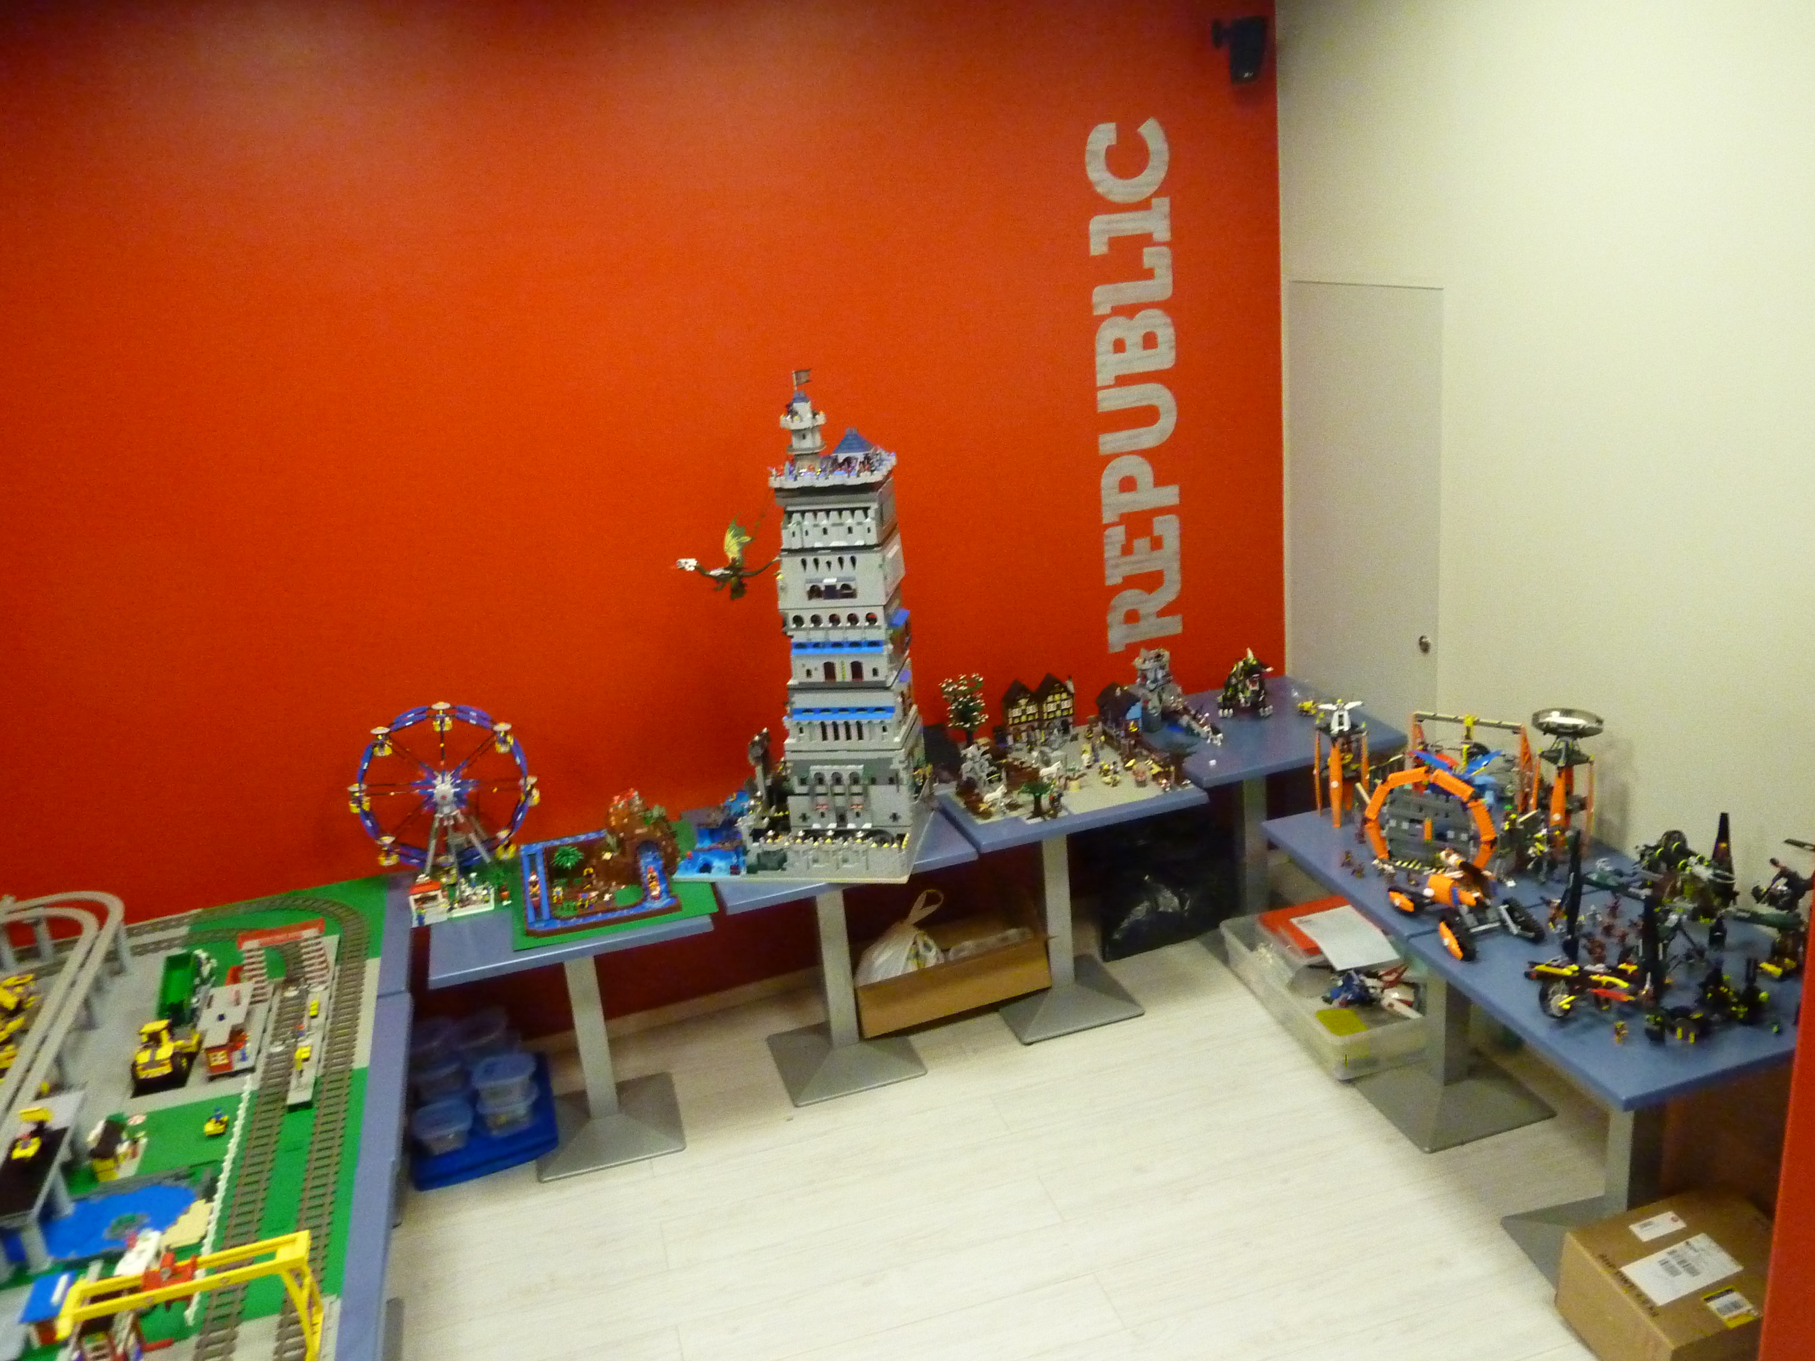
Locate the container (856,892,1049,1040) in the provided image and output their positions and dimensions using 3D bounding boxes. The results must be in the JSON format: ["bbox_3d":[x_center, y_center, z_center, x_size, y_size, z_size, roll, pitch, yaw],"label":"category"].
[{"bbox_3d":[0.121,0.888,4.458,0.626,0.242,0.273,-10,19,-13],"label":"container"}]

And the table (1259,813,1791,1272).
[{"bbox_3d":[1.487,0.868,3.375,0.677,0.757,1.341,-10,19,-13],"label":"table"}]

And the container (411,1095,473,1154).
[{"bbox_3d":[-1.304,1.267,3.988,0.167,0.076,0.151,-10,19,-13],"label":"container"}]

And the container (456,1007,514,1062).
[{"bbox_3d":[-1.262,1.060,4.237,0.167,0.081,0.151,-10,19,-13],"label":"container"}]

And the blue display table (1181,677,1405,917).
[{"bbox_3d":[1.139,0.497,4.699,0.700,0.752,0.700,-10,19,-15],"label":"blue display table"}]

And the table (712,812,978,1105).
[{"bbox_3d":[-0.190,0.782,4.153,0.680,0.757,0.687,-10,19,-13],"label":"table"}]

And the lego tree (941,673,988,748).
[{"bbox_3d":[0.177,0.102,4.332,0.146,0.237,0.141,-5,19,2],"label":"lego tree"}]

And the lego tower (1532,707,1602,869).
[{"bbox_3d":[1.583,0.251,3.426,0.151,0.353,0.151,3,21,25],"label":"lego tower"}]

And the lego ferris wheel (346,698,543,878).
[{"bbox_3d":[-1.244,0.318,3.828,0.475,0.535,0.222,-11,19,-15],"label":"lego ferris wheel"}]

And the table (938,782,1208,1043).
[{"bbox_3d":[0.473,0.646,4.348,0.677,0.757,0.687,-10,19,-13],"label":"table"}]

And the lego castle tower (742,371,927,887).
[{"bbox_3d":[-0.223,-0.152,3.719,0.444,1.288,0.444,-1,19,15],"label":"lego castle tower"}]

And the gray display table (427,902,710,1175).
[{"bbox_3d":[-0.880,0.926,3.943,0.692,0.757,0.687,-10,19,-13],"label":"gray display table"}]

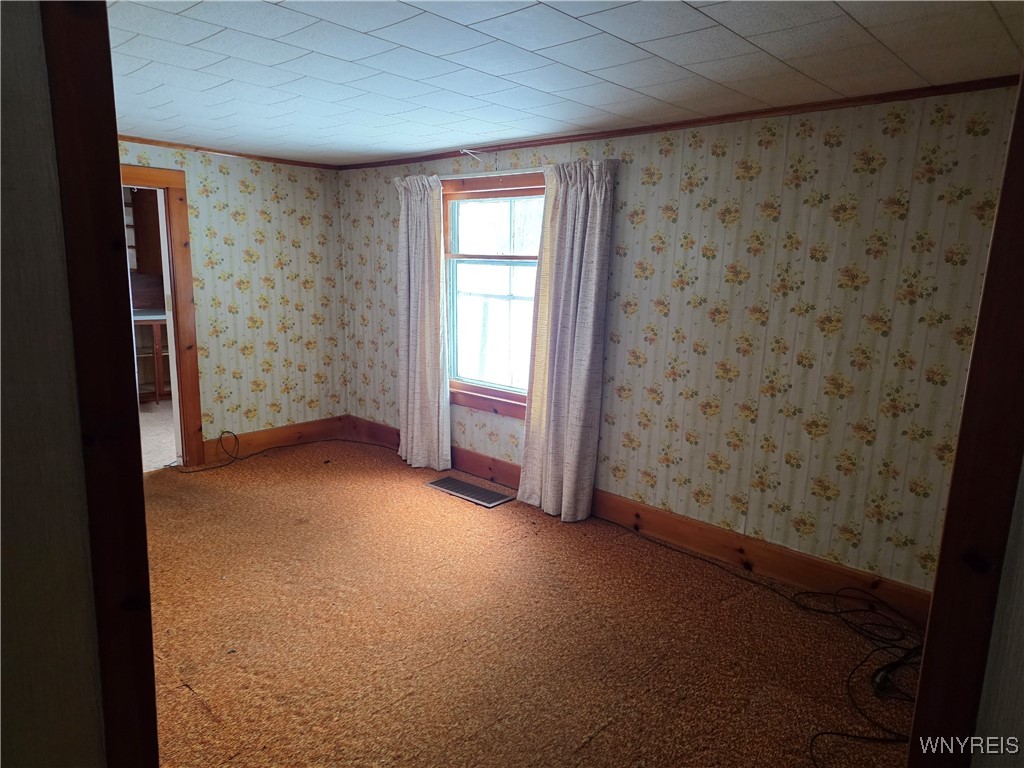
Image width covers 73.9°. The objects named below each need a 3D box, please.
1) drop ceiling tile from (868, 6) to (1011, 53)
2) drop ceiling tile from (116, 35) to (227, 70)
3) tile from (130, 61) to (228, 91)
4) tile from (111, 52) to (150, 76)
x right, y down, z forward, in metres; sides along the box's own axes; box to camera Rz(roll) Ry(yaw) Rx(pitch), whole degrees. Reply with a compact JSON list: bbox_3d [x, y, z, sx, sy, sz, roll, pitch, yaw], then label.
[{"bbox_3d":[1.261,-1.048,2.019,0.305,0.018,0.305,10,13,42],"label":"drop ceiling tile"},{"bbox_3d":[-1.271,-1.232,2.528,0.310,0.018,0.310,11,13,42],"label":"drop ceiling tile"},{"bbox_3d":[-1.352,-1.252,2.767,0.305,0.018,0.305,10,13,42],"label":"tile"},{"bbox_3d":[-1.563,-1.222,2.545,0.304,0.020,0.307,10,13,42],"label":"tile"}]

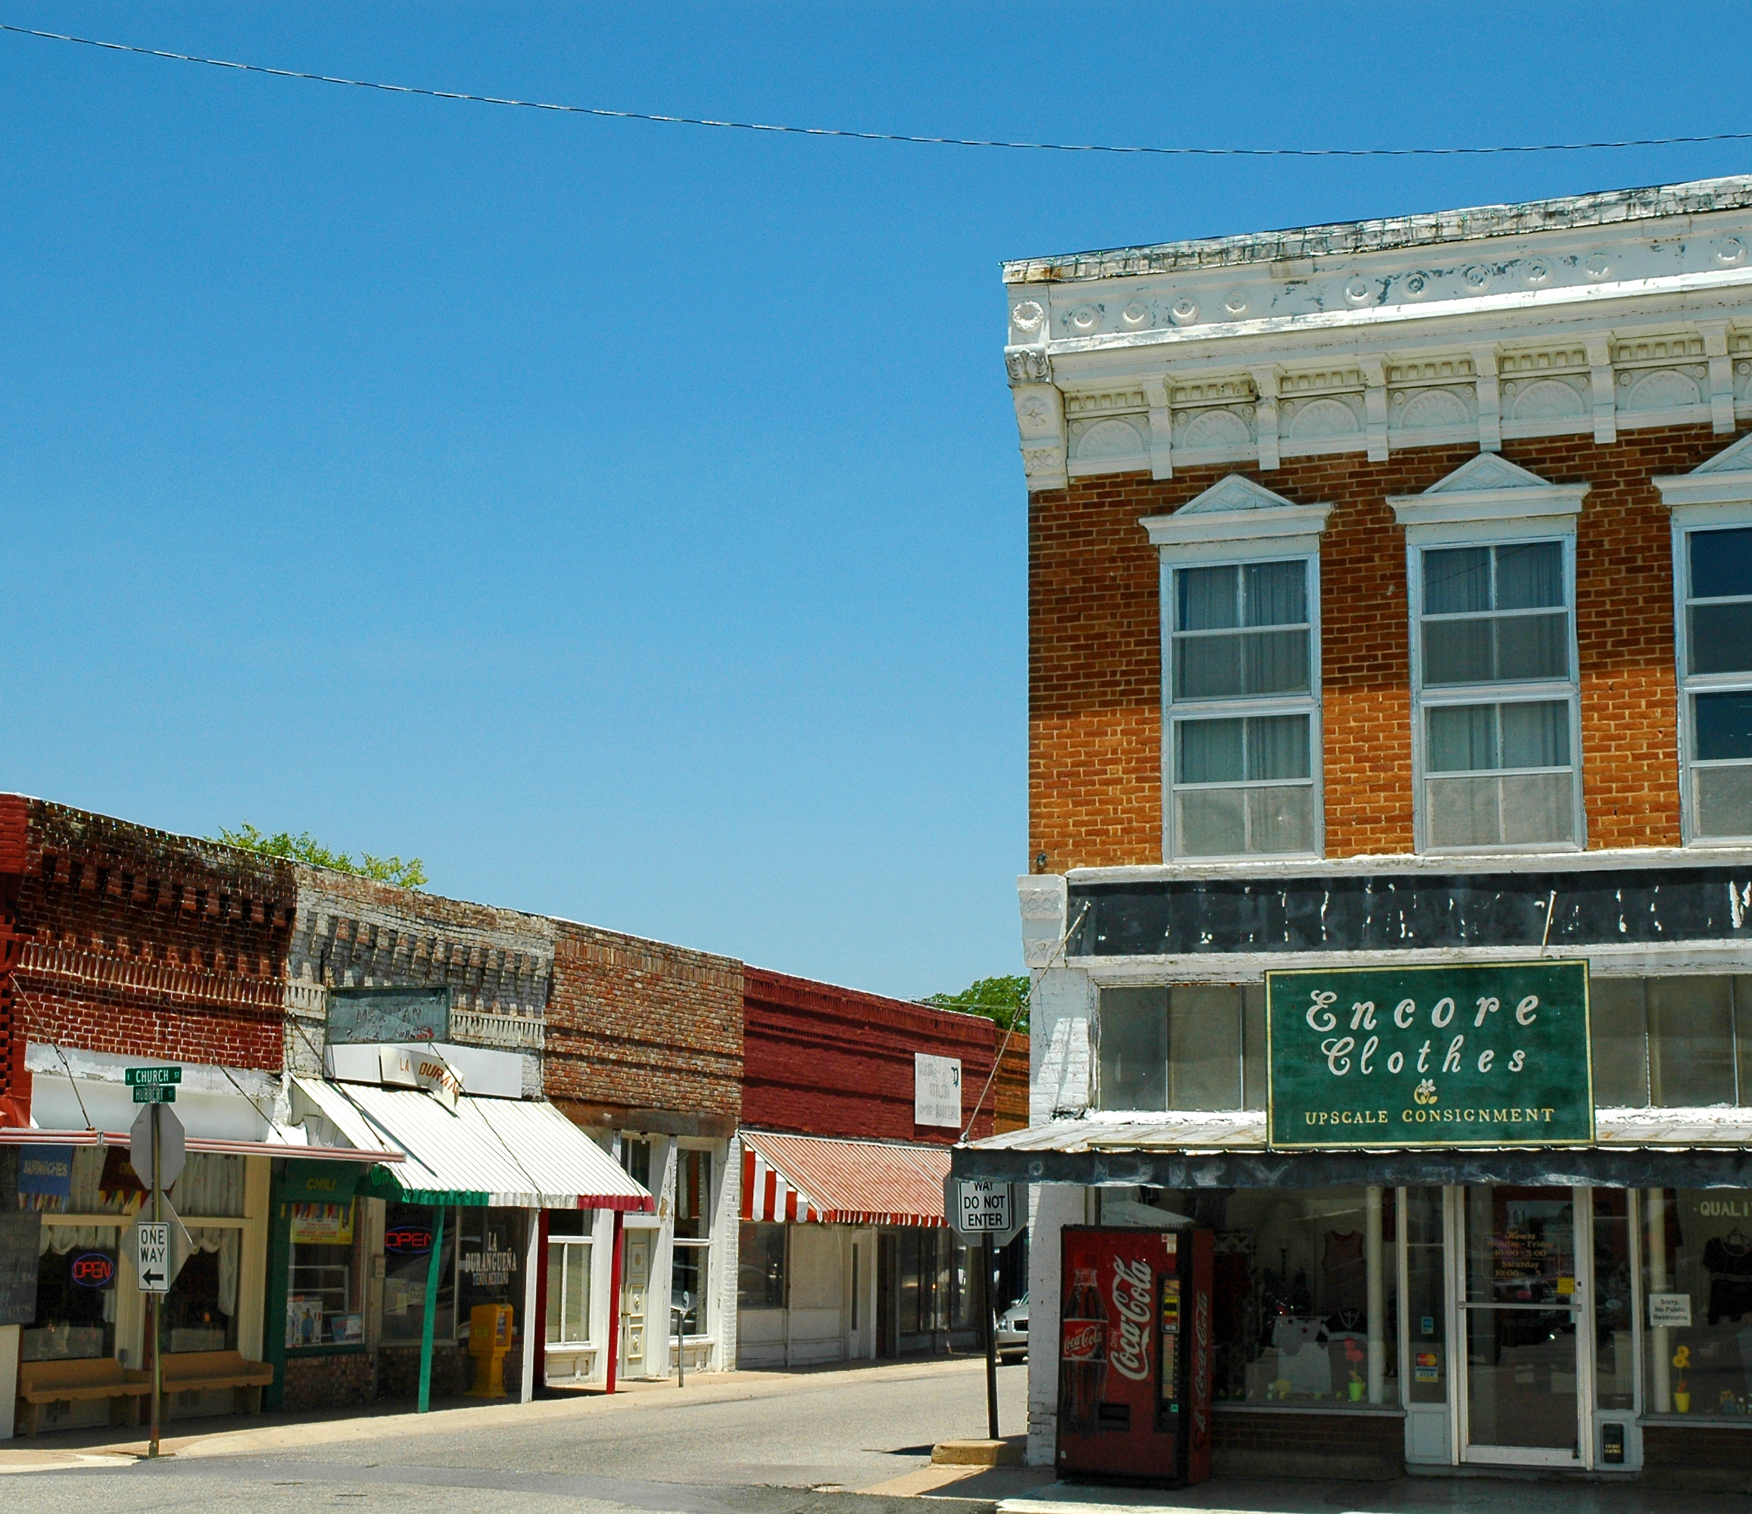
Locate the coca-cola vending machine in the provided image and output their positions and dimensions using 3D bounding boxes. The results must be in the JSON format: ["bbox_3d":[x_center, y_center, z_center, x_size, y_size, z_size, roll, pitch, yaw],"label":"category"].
[{"bbox_3d":[1.923,4.379,23.634,0.940,1.830,0.780,-3,-9,23],"label":"coca-cola vending machine"}]

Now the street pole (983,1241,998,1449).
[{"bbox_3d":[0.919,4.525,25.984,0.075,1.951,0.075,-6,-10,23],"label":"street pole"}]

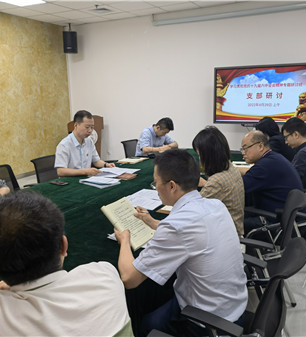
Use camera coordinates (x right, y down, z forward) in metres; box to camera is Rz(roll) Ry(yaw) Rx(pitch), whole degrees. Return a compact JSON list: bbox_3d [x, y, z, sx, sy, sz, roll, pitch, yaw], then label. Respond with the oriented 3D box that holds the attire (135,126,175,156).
[{"bbox_3d":[0.047,-0.222,4.439,0.520,0.670,0.530,6,14,29],"label":"attire"}]

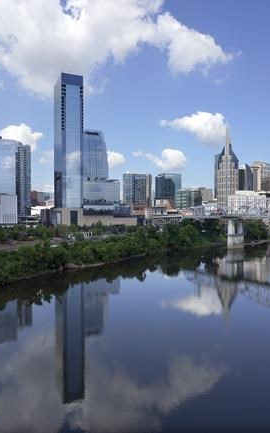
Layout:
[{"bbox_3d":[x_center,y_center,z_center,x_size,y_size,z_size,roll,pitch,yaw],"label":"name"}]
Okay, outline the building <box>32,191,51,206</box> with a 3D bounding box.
[{"bbox_3d":[-172.720,-20.080,599.760,46.000,46.000,40.000,-1,1,-24],"label":"building"}]

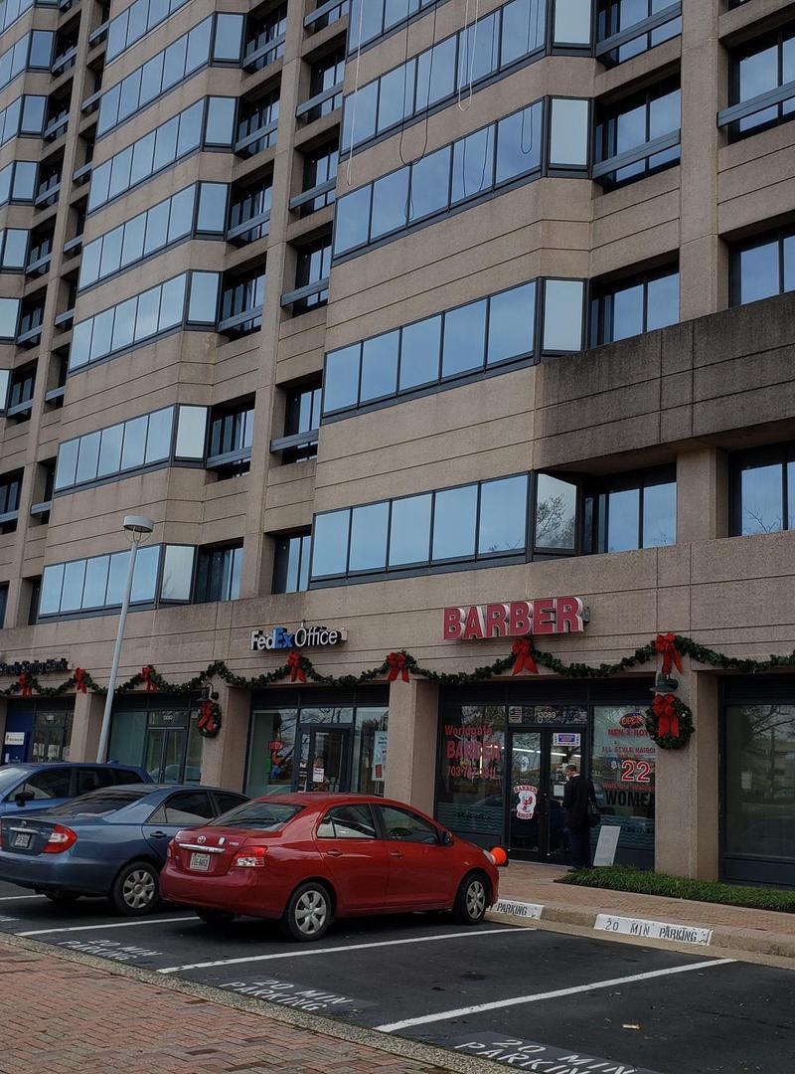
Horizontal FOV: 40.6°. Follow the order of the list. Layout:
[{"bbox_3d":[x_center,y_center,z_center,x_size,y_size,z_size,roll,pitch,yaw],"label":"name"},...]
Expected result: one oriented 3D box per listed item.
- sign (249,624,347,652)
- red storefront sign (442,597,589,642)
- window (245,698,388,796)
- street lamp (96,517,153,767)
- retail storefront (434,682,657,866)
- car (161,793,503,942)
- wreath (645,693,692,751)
[{"bbox_3d":[-2.169,2.183,23.644,2.920,0.500,0.300,-9,-16,43],"label":"sign"},{"bbox_3d":[2.116,1.546,19.973,3.200,0.610,0.280,-9,-18,43],"label":"red storefront sign"},{"bbox_3d":[-1.716,5.026,23.862,5.350,3.340,0.350,-9,-18,43],"label":"window"},{"bbox_3d":[-5.741,2.769,21.856,0.600,6.500,0.600,-8,-19,43],"label":"street lamp"},{"bbox_3d":[2.674,4.191,19.501,5.300,3.280,0.400,-9,-16,43],"label":"retail storefront"},{"bbox_3d":[-0.582,3.692,12.328,1.710,1.450,4.320,-9,-16,44],"label":"car"},{"bbox_3d":[4.310,2.937,17.060,0.860,0.880,0.250,-9,-16,43],"label":"wreath"}]

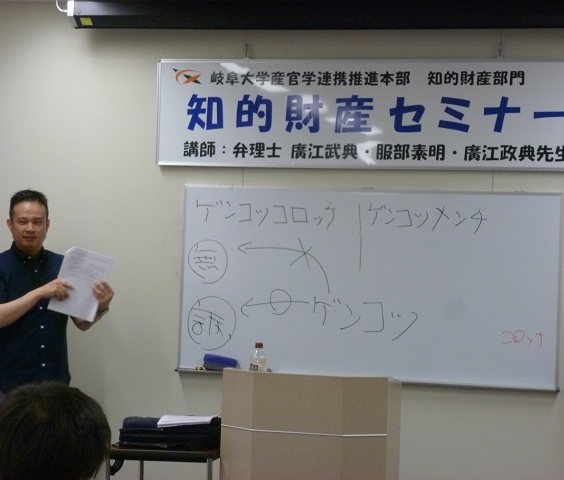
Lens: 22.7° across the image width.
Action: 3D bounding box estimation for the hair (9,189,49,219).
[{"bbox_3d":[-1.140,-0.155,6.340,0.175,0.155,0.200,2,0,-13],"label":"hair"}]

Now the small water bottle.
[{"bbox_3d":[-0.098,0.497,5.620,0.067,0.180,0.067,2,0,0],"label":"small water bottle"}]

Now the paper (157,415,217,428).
[{"bbox_3d":[-0.375,0.728,5.640,0.220,0.020,0.280,2,0,4],"label":"paper"}]

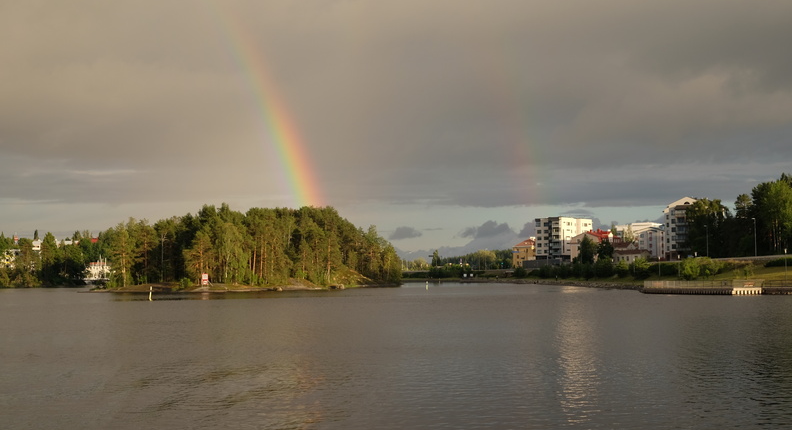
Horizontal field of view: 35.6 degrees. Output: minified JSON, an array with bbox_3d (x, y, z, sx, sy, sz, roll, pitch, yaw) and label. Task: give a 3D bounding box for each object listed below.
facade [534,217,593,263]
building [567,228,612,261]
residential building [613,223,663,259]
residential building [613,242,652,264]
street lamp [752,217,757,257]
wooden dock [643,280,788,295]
[{"bbox_3d":[75.640,11.312,553.000,13.000,19.600,28.000,-2,-3,35],"label":"facade"},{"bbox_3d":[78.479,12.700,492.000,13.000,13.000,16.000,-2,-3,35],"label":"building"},{"bbox_3d":[118.597,12.420,600.000,21.000,18.000,17.000,-2,-3,35],"label":"residential building"},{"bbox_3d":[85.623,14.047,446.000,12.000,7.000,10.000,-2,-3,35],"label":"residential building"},{"bbox_3d":[82.066,5.151,282.000,1.000,9.100,0.350,0,-3,-6],"label":"street lamp"},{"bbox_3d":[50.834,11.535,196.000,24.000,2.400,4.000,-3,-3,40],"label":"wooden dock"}]

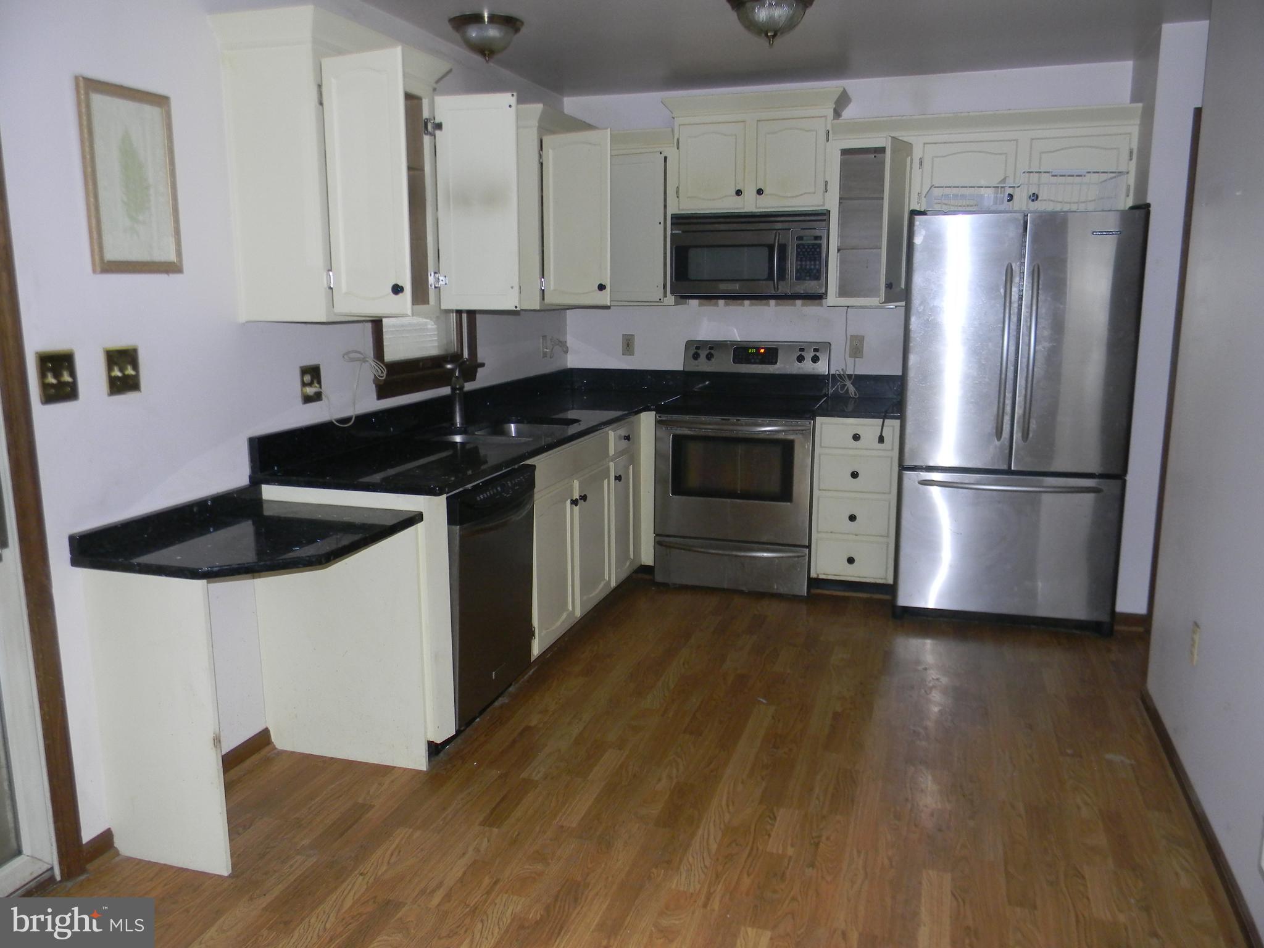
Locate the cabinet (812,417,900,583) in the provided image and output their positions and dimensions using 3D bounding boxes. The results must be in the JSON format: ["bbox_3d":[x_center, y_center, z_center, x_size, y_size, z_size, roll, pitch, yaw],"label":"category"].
[{"bbox_3d":[1.128,0.094,5.041,0.387,0.808,0.612,3,11,17],"label":"cabinet"}]

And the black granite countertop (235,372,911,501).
[{"bbox_3d":[0.119,-0.232,4.169,1.855,0.144,2.761,3,11,17],"label":"black granite countertop"}]

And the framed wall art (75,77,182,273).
[{"bbox_3d":[-1.290,-0.751,2.630,0.022,0.462,0.312,3,11,17],"label":"framed wall art"}]

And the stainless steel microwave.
[{"bbox_3d":[0.616,-1.096,5.158,0.760,0.409,0.410,3,11,17],"label":"stainless steel microwave"}]

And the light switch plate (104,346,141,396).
[{"bbox_3d":[-1.324,-0.270,2.678,0.018,0.125,0.115,3,11,17],"label":"light switch plate"}]

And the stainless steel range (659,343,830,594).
[{"bbox_3d":[0.572,-0.059,5.193,0.758,1.185,0.690,3,11,17],"label":"stainless steel range"}]

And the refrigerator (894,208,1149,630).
[{"bbox_3d":[1.721,-0.265,4.659,0.894,1.775,0.875,3,11,17],"label":"refrigerator"}]

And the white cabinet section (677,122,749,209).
[{"bbox_3d":[0.424,-1.507,5.056,0.333,0.409,0.285,3,11,17],"label":"white cabinet section"}]

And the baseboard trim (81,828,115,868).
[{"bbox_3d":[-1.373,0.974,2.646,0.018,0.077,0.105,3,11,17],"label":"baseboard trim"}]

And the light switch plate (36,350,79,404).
[{"bbox_3d":[-1.385,-0.236,2.486,0.018,0.127,0.112,3,11,17],"label":"light switch plate"}]

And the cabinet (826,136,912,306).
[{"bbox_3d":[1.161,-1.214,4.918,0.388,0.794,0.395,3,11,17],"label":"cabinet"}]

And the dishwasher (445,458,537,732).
[{"bbox_3d":[-0.715,0.400,3.545,0.600,0.820,0.600,3,11,17],"label":"dishwasher"}]

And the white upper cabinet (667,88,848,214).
[{"bbox_3d":[0.616,-1.555,5.040,0.866,0.544,0.374,3,11,17],"label":"white upper cabinet"}]

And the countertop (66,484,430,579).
[{"bbox_3d":[-1.012,0.148,2.793,0.588,0.082,0.708,3,11,17],"label":"countertop"}]

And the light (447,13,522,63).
[{"bbox_3d":[-0.553,-1.647,3.905,0.285,0.149,0.285,0,10,0],"label":"light"}]

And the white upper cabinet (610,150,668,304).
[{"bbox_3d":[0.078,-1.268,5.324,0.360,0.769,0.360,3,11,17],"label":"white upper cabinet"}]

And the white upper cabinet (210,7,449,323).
[{"bbox_3d":[-0.915,-0.942,3.323,0.352,0.861,0.820,3,11,17],"label":"white upper cabinet"}]

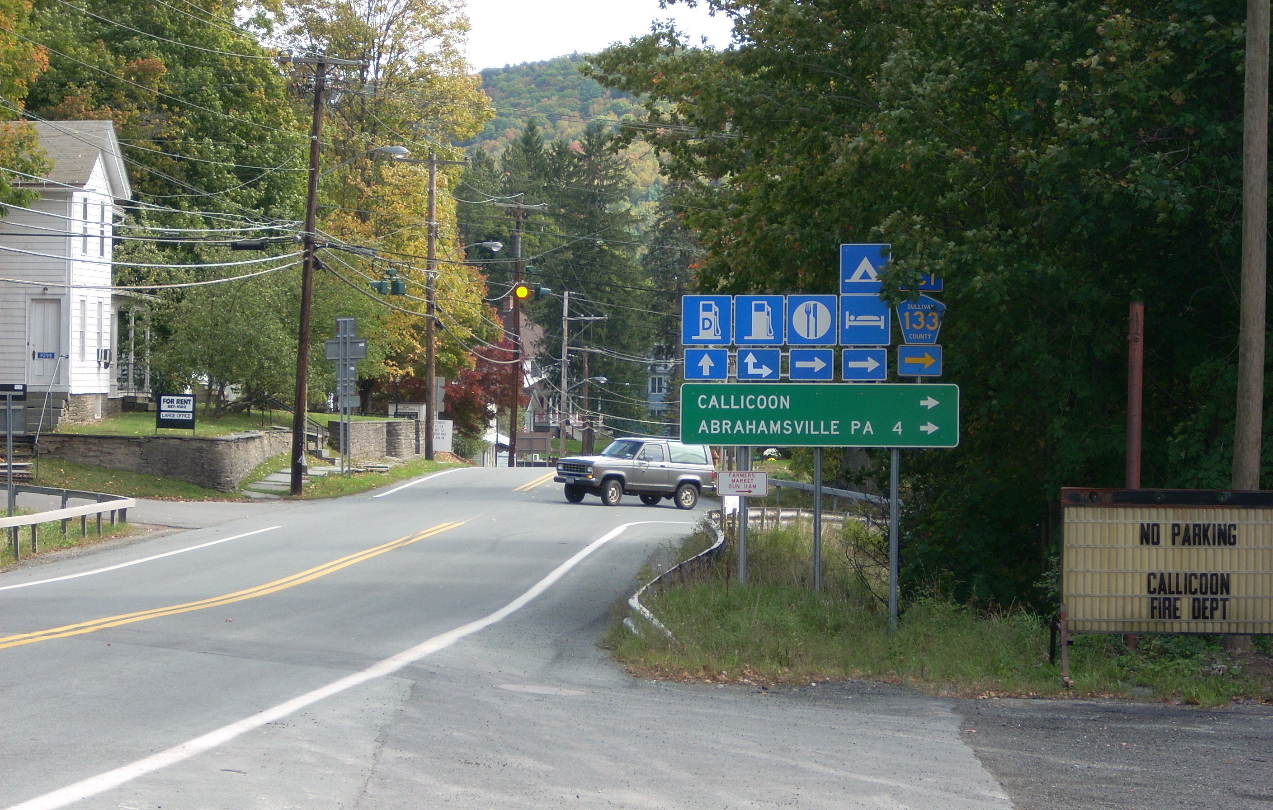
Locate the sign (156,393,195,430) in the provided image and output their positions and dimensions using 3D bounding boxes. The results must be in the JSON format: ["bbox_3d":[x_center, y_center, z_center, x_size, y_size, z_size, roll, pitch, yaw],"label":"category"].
[{"bbox_3d":[-11.515,0.169,103.000,0.950,0.880,0.060,0,0,-3],"label":"sign"}]

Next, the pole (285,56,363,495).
[{"bbox_3d":[-8.487,-3.346,107.000,2.300,11.400,0.400,3,0,0],"label":"pole"}]

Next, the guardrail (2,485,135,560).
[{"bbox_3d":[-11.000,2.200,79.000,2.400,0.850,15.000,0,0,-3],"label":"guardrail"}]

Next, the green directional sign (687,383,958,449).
[{"bbox_3d":[2.210,0.124,49.500,3.360,0.765,0.050,0,0,5],"label":"green directional sign"}]

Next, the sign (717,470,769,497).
[{"bbox_3d":[1.284,0.949,49.700,0.610,0.307,0.040,0,0,6],"label":"sign"}]

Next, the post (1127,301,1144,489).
[{"bbox_3d":[5.435,0.793,45.000,0.155,3.850,0.155,1,0,0],"label":"post"}]

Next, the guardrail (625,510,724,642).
[{"bbox_3d":[0.650,2.270,60.000,1.600,0.850,26.000,0,0,3],"label":"guardrail"}]

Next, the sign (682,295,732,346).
[{"bbox_3d":[0.854,-1.020,49.700,0.610,0.610,0.040,0,0,3],"label":"sign"}]

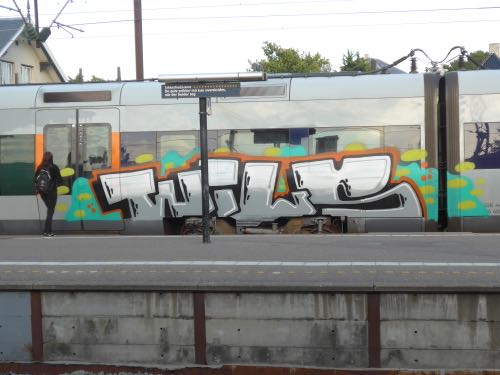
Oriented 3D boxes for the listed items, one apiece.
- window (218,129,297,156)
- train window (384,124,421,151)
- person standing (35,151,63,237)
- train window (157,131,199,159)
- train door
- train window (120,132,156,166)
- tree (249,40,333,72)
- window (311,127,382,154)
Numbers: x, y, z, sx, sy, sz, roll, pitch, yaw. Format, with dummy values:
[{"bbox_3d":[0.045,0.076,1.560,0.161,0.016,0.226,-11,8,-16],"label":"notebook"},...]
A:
[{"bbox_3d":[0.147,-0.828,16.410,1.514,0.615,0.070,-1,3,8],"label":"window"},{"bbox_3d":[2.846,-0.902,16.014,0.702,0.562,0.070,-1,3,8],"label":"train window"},{"bbox_3d":[-3.971,0.135,16.732,0.500,1.660,0.450,1,3,36],"label":"person standing"},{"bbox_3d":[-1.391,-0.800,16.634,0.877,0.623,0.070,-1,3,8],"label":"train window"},{"bbox_3d":[-3.402,-0.359,16.956,1.778,2.423,0.100,-1,3,8],"label":"train door"},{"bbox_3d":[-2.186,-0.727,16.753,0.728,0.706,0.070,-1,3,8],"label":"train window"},{"bbox_3d":[2.304,-4.067,48.184,5.400,8.435,5.400,-1,3,8],"label":"tree"},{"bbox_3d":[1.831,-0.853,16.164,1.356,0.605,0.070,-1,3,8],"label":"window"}]

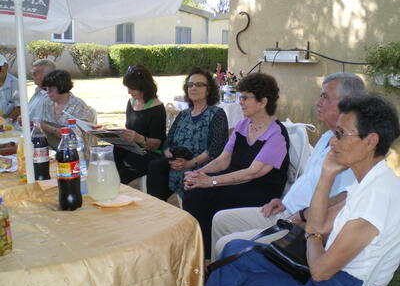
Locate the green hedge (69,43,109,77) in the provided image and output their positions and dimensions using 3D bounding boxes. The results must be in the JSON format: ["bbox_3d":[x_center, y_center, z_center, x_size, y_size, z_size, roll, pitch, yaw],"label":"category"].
[{"bbox_3d":[-4.192,-3.053,16.231,1.400,1.220,1.100,-4,13,-18],"label":"green hedge"}]

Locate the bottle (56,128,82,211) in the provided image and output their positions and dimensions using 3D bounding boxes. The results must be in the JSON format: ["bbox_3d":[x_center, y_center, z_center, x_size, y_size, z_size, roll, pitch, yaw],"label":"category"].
[{"bbox_3d":[-0.528,0.103,1.764,0.091,0.330,0.091,-1,13,-6],"label":"bottle"}]

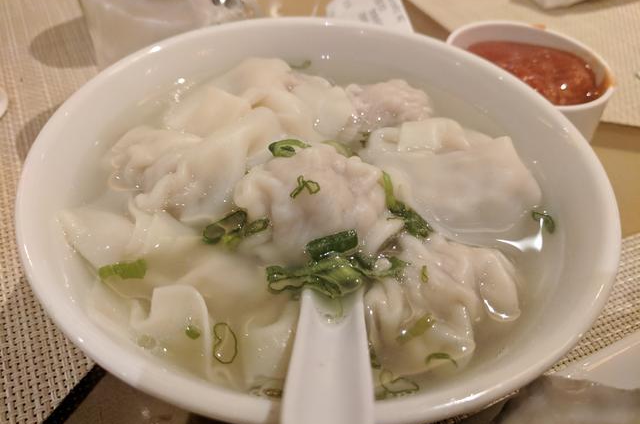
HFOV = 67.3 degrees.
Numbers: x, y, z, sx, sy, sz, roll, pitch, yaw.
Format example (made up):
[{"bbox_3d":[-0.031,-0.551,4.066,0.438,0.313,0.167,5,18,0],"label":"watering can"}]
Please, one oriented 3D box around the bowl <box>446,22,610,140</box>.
[{"bbox_3d":[0.102,-0.059,0.257,0.084,0.047,0.084,1,46,-1],"label":"bowl"}]

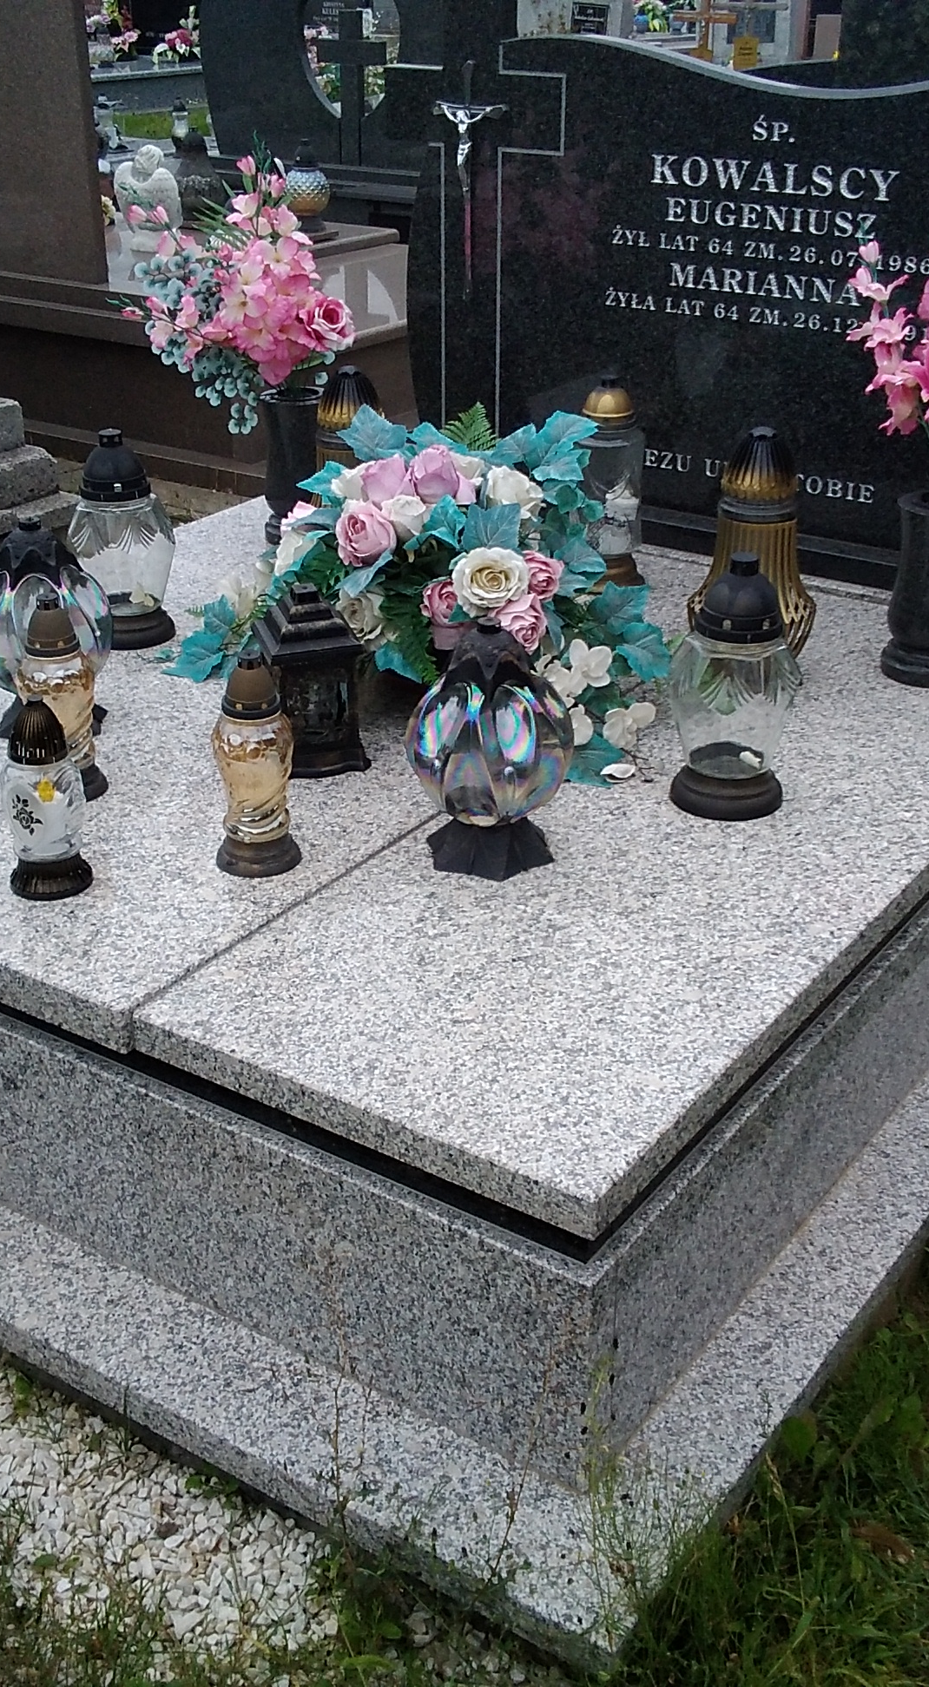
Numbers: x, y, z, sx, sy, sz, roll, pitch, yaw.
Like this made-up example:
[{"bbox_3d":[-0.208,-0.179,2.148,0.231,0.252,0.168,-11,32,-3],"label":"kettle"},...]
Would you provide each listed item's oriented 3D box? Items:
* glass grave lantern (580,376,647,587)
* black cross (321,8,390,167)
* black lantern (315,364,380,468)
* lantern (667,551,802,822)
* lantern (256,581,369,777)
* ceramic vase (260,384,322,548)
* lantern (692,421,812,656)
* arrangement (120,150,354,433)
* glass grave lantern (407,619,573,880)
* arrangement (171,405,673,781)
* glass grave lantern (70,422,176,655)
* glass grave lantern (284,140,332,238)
[{"bbox_3d":[0.251,-0.601,3.114,0.122,0.350,0.122,0,27,0],"label":"glass grave lantern"},{"bbox_3d":[-0.418,-2.821,7.040,0.328,0.550,0.070,17,31,30],"label":"black cross"},{"bbox_3d":[-0.184,-0.603,3.095,0.153,0.365,0.153,17,31,30],"label":"black lantern"},{"bbox_3d":[0.344,-0.206,2.366,0.166,0.326,0.166,0,27,0],"label":"lantern"},{"bbox_3d":[-0.229,-0.249,2.762,0.140,0.270,0.140,-9,29,-18],"label":"lantern"},{"bbox_3d":[-0.333,-0.746,3.697,0.124,0.303,0.124,0,27,0],"label":"ceramic vase"},{"bbox_3d":[0.489,-0.483,3.091,0.213,0.395,0.213,0,27,0],"label":"lantern"},{"bbox_3d":[-0.425,-1.021,3.522,0.420,0.519,0.360,17,32,30],"label":"arrangement"},{"bbox_3d":[0.035,-0.122,2.230,0.193,0.295,0.193,0,27,0],"label":"glass grave lantern"},{"bbox_3d":[-0.001,-0.437,2.978,0.760,0.410,0.620,17,32,30],"label":"arrangement"},{"bbox_3d":[-0.581,-0.530,3.212,0.183,0.355,0.183,0,27,0],"label":"glass grave lantern"},{"bbox_3d":[-0.498,-2.082,5.977,0.156,0.283,0.156,0,27,0],"label":"glass grave lantern"}]

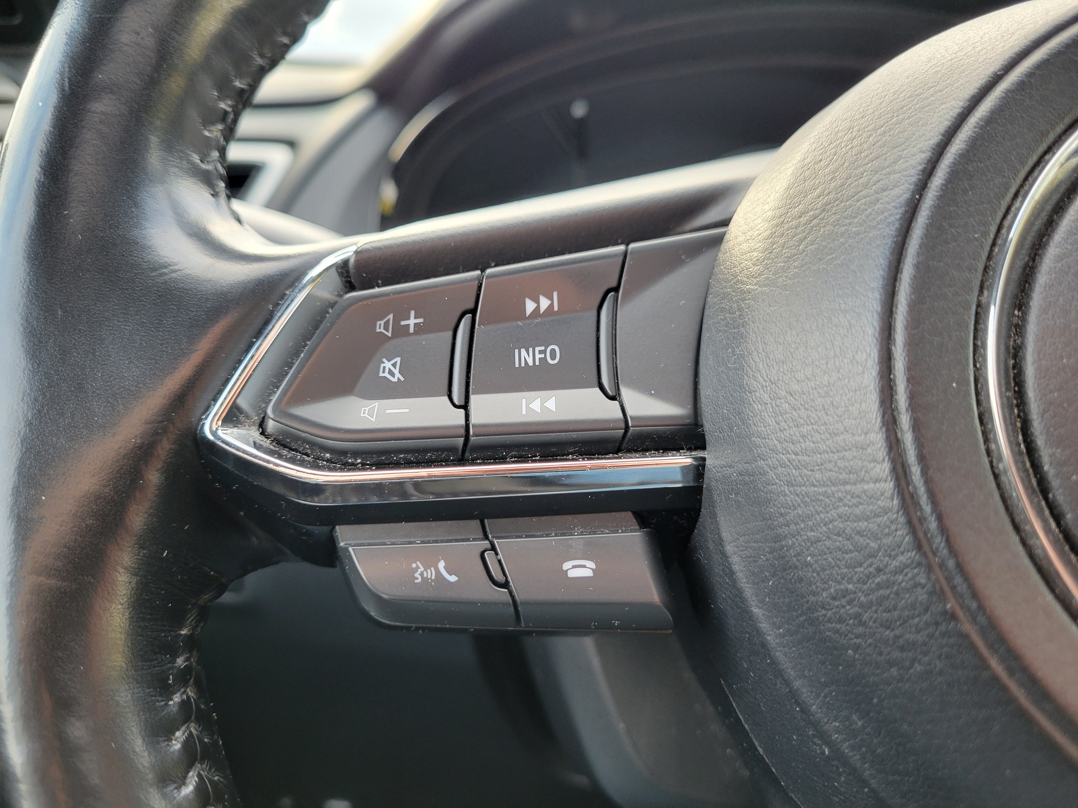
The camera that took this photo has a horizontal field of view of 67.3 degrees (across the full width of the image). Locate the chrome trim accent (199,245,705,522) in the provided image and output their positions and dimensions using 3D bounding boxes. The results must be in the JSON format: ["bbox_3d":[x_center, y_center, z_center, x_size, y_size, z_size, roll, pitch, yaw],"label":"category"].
[{"bbox_3d":[-0.015,-0.006,0.139,0.087,0.048,0.017,-5,-27,19],"label":"chrome trim accent"}]

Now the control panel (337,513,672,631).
[{"bbox_3d":[-0.006,0.028,0.127,0.055,0.018,0.014,-5,-27,19],"label":"control panel"}]

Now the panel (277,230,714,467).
[{"bbox_3d":[-0.008,-0.008,0.134,0.078,0.039,0.014,-5,-27,19],"label":"panel"}]

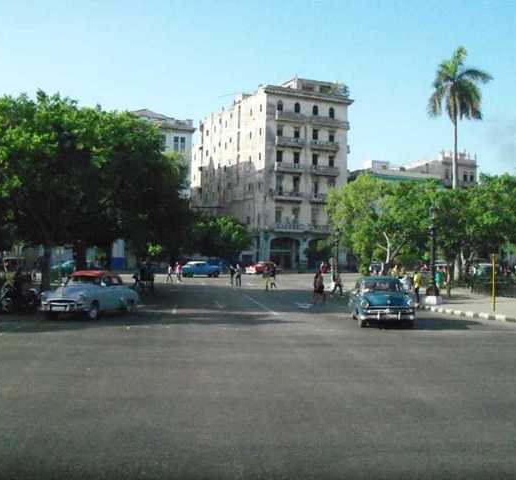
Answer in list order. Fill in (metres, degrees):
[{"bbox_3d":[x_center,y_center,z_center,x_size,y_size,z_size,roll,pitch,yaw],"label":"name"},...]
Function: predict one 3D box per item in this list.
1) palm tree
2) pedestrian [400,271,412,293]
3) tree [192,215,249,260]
[{"bbox_3d":[19.408,-7.010,62.246,6.200,22.000,6.200,1,-1,0],"label":"palm tree"},{"bbox_3d":[7.050,2.242,30.653,0.450,1.580,0.500,0,-1,0],"label":"pedestrian"},{"bbox_3d":[-4.900,0.590,80.011,8.000,7.400,7.500,0,-1,0],"label":"tree"}]

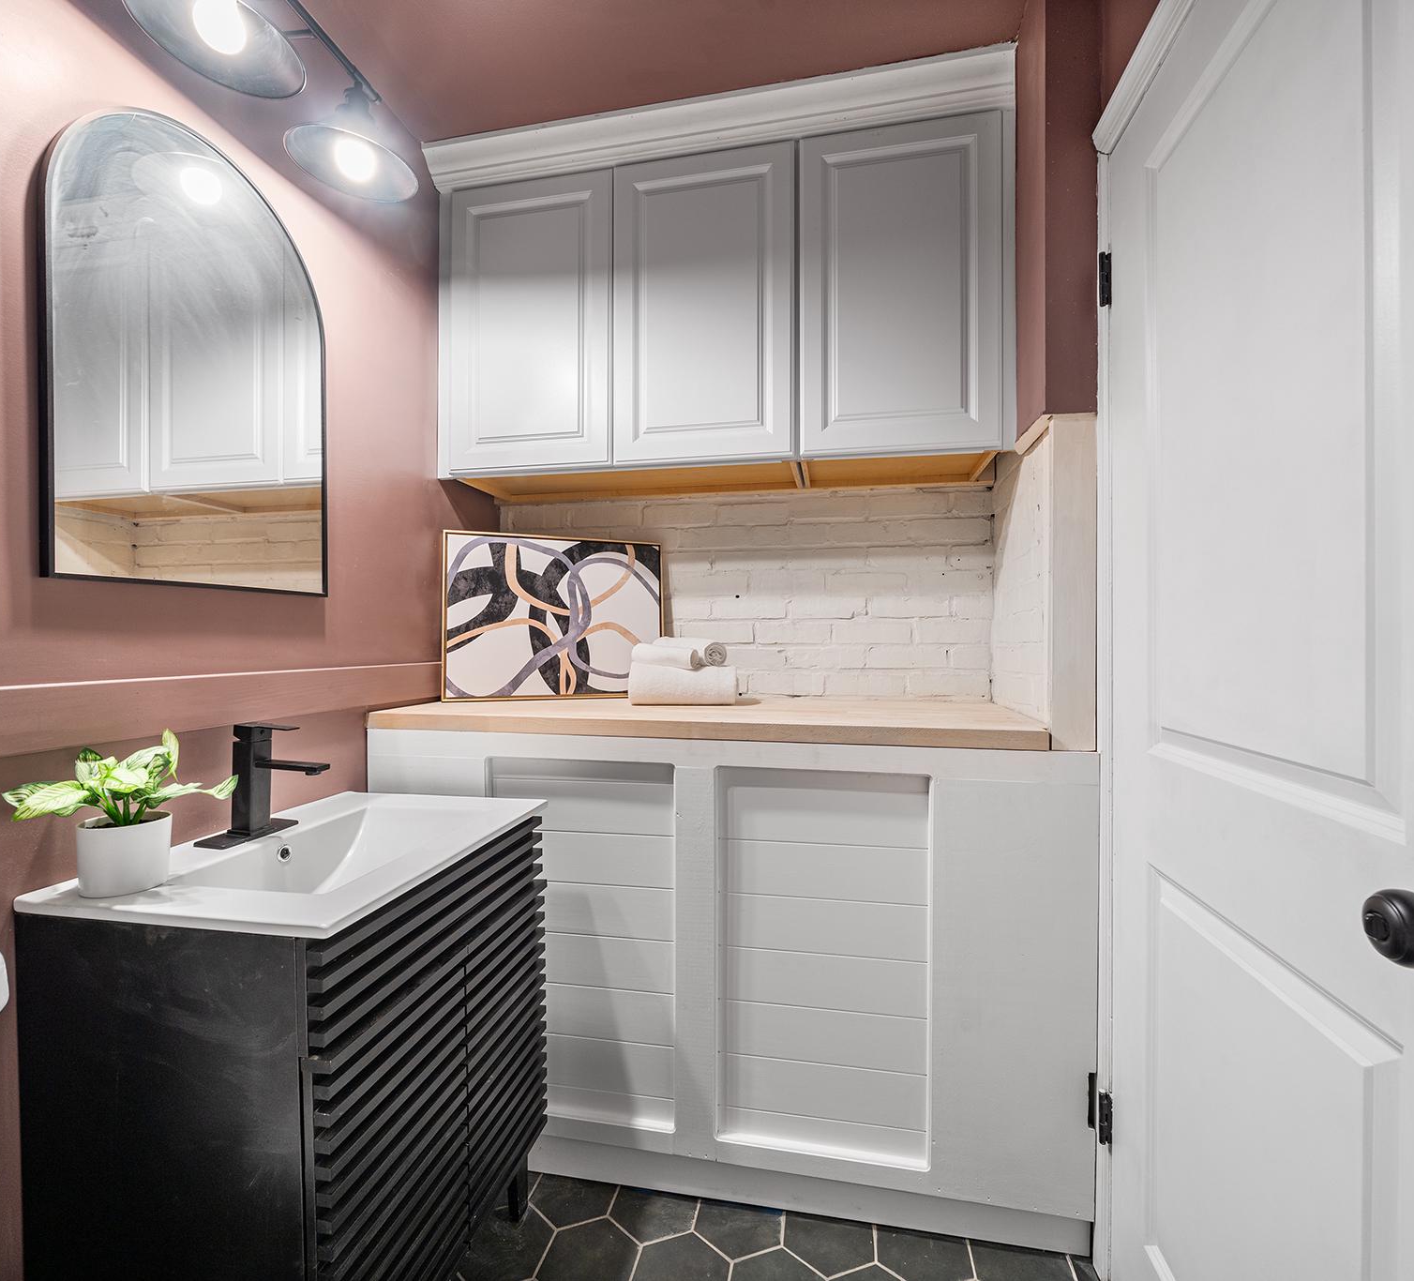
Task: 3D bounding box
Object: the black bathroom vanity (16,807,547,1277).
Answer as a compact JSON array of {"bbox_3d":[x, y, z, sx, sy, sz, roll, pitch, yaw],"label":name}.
[{"bbox_3d":[-0.613,0.744,1.072,0.453,0.827,0.593,0,0,10],"label":"black bathroom vanity"}]

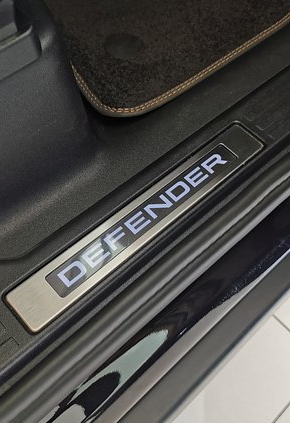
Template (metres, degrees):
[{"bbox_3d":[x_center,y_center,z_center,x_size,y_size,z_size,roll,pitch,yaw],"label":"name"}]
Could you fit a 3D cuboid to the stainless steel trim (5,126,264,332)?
[{"bbox_3d":[0.008,0.003,0.653,0.395,0.008,0.050,-38,73,-28],"label":"stainless steel trim"}]

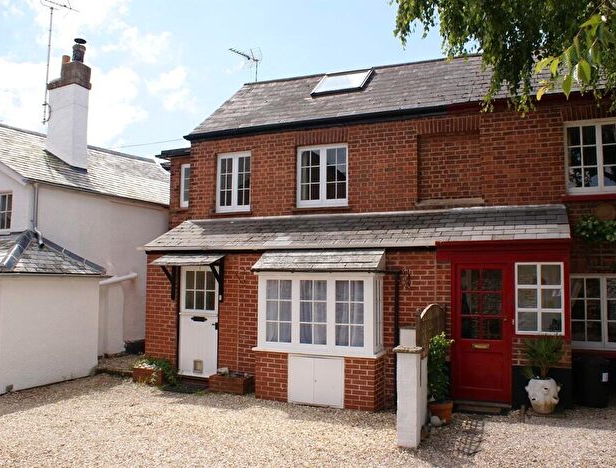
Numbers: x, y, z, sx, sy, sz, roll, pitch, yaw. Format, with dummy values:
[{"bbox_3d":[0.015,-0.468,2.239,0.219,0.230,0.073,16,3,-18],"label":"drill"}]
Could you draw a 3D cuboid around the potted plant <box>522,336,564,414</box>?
[{"bbox_3d":[3.062,1.829,6.828,0.470,0.957,0.461,-2,-6,21],"label":"potted plant"}]

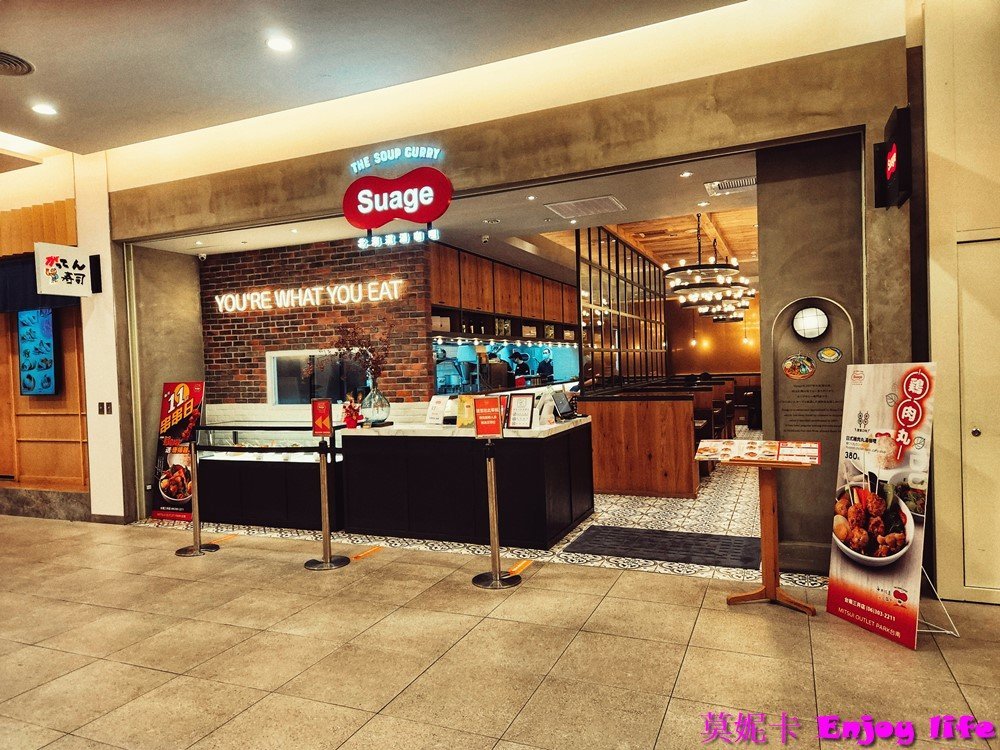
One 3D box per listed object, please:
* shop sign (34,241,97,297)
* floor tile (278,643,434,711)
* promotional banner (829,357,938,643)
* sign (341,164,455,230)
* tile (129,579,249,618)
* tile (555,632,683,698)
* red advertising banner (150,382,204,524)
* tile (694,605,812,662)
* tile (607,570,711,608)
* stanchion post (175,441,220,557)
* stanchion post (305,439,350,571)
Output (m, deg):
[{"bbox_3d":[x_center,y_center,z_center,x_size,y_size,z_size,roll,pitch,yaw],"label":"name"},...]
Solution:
[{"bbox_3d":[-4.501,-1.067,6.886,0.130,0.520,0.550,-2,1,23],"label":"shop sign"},{"bbox_3d":[-0.709,1.532,3.371,0.600,0.015,0.600,-1,1,23],"label":"floor tile"},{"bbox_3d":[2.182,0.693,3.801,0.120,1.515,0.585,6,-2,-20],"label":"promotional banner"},{"bbox_3d":[-0.865,-1.458,5.516,1.040,0.445,0.100,-2,1,23],"label":"sign"},{"bbox_3d":[-2.126,1.561,4.632,0.600,0.015,0.600,-1,1,23],"label":"tile"},{"bbox_3d":[0.625,1.471,3.414,0.600,0.010,0.600,-2,1,23],"label":"tile"},{"bbox_3d":[-3.482,0.815,7.225,0.600,1.480,0.280,-2,1,23],"label":"red advertising banner"},{"bbox_3d":[1.412,1.450,3.745,0.598,0.012,0.596,-2,1,23],"label":"tile"},{"bbox_3d":[1.103,1.461,4.551,0.600,0.015,0.600,-1,1,23],"label":"tile"},{"bbox_3d":[-2.691,1.061,5.866,0.355,1.000,0.355,-2,1,23],"label":"stanchion post"},{"bbox_3d":[-1.396,1.015,5.328,0.360,0.990,0.360,-2,1,23],"label":"stanchion post"}]

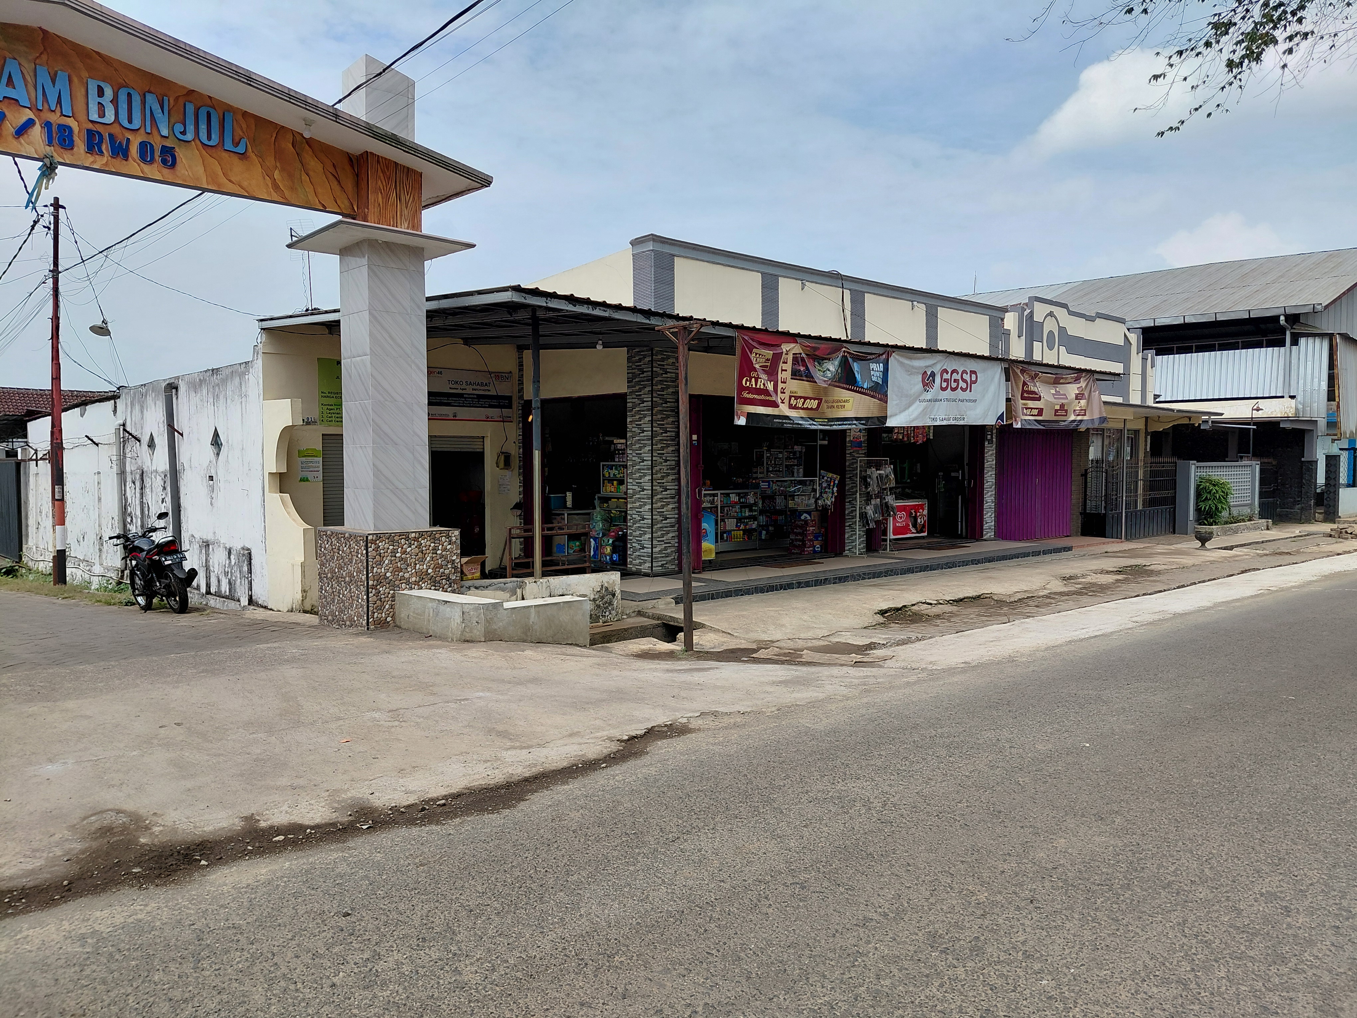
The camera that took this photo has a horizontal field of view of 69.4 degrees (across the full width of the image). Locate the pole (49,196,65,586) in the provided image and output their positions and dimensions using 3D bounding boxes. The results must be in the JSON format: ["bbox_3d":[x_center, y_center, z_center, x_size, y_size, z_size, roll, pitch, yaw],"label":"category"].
[{"bbox_3d":[-10.927,-2.058,17.274,0.190,6.814,0.190,-1,3,-43],"label":"pole"}]

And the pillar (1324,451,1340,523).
[{"bbox_3d":[15.595,-0.508,23.418,0.270,1.690,0.270,-3,4,-43],"label":"pillar"}]

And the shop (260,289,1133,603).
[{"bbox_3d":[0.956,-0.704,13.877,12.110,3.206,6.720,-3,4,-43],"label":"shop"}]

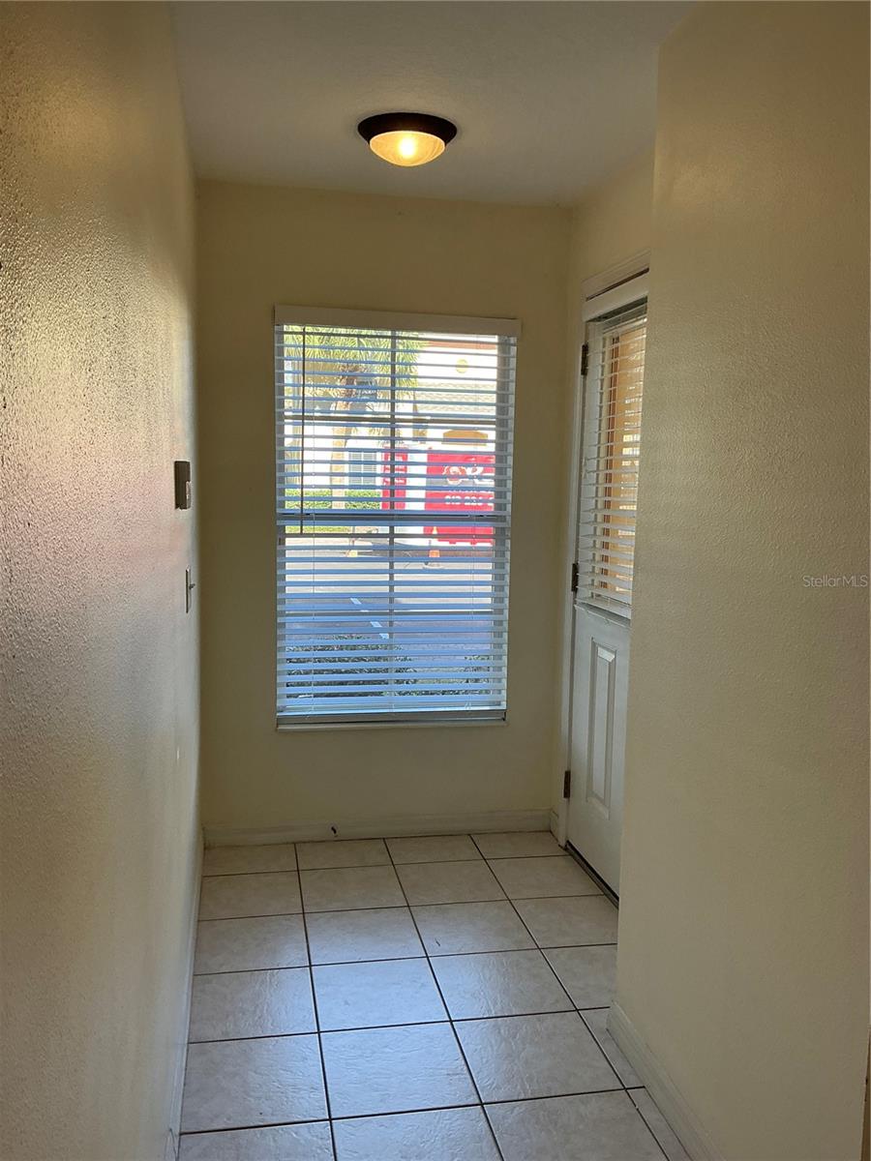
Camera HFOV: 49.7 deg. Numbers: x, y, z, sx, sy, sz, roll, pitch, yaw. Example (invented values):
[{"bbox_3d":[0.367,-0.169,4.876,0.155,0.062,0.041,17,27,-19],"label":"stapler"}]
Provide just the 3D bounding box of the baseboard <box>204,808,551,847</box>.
[{"bbox_3d":[-0.203,0.964,3.663,1.357,0.086,0.018,0,6,-11],"label":"baseboard"}]

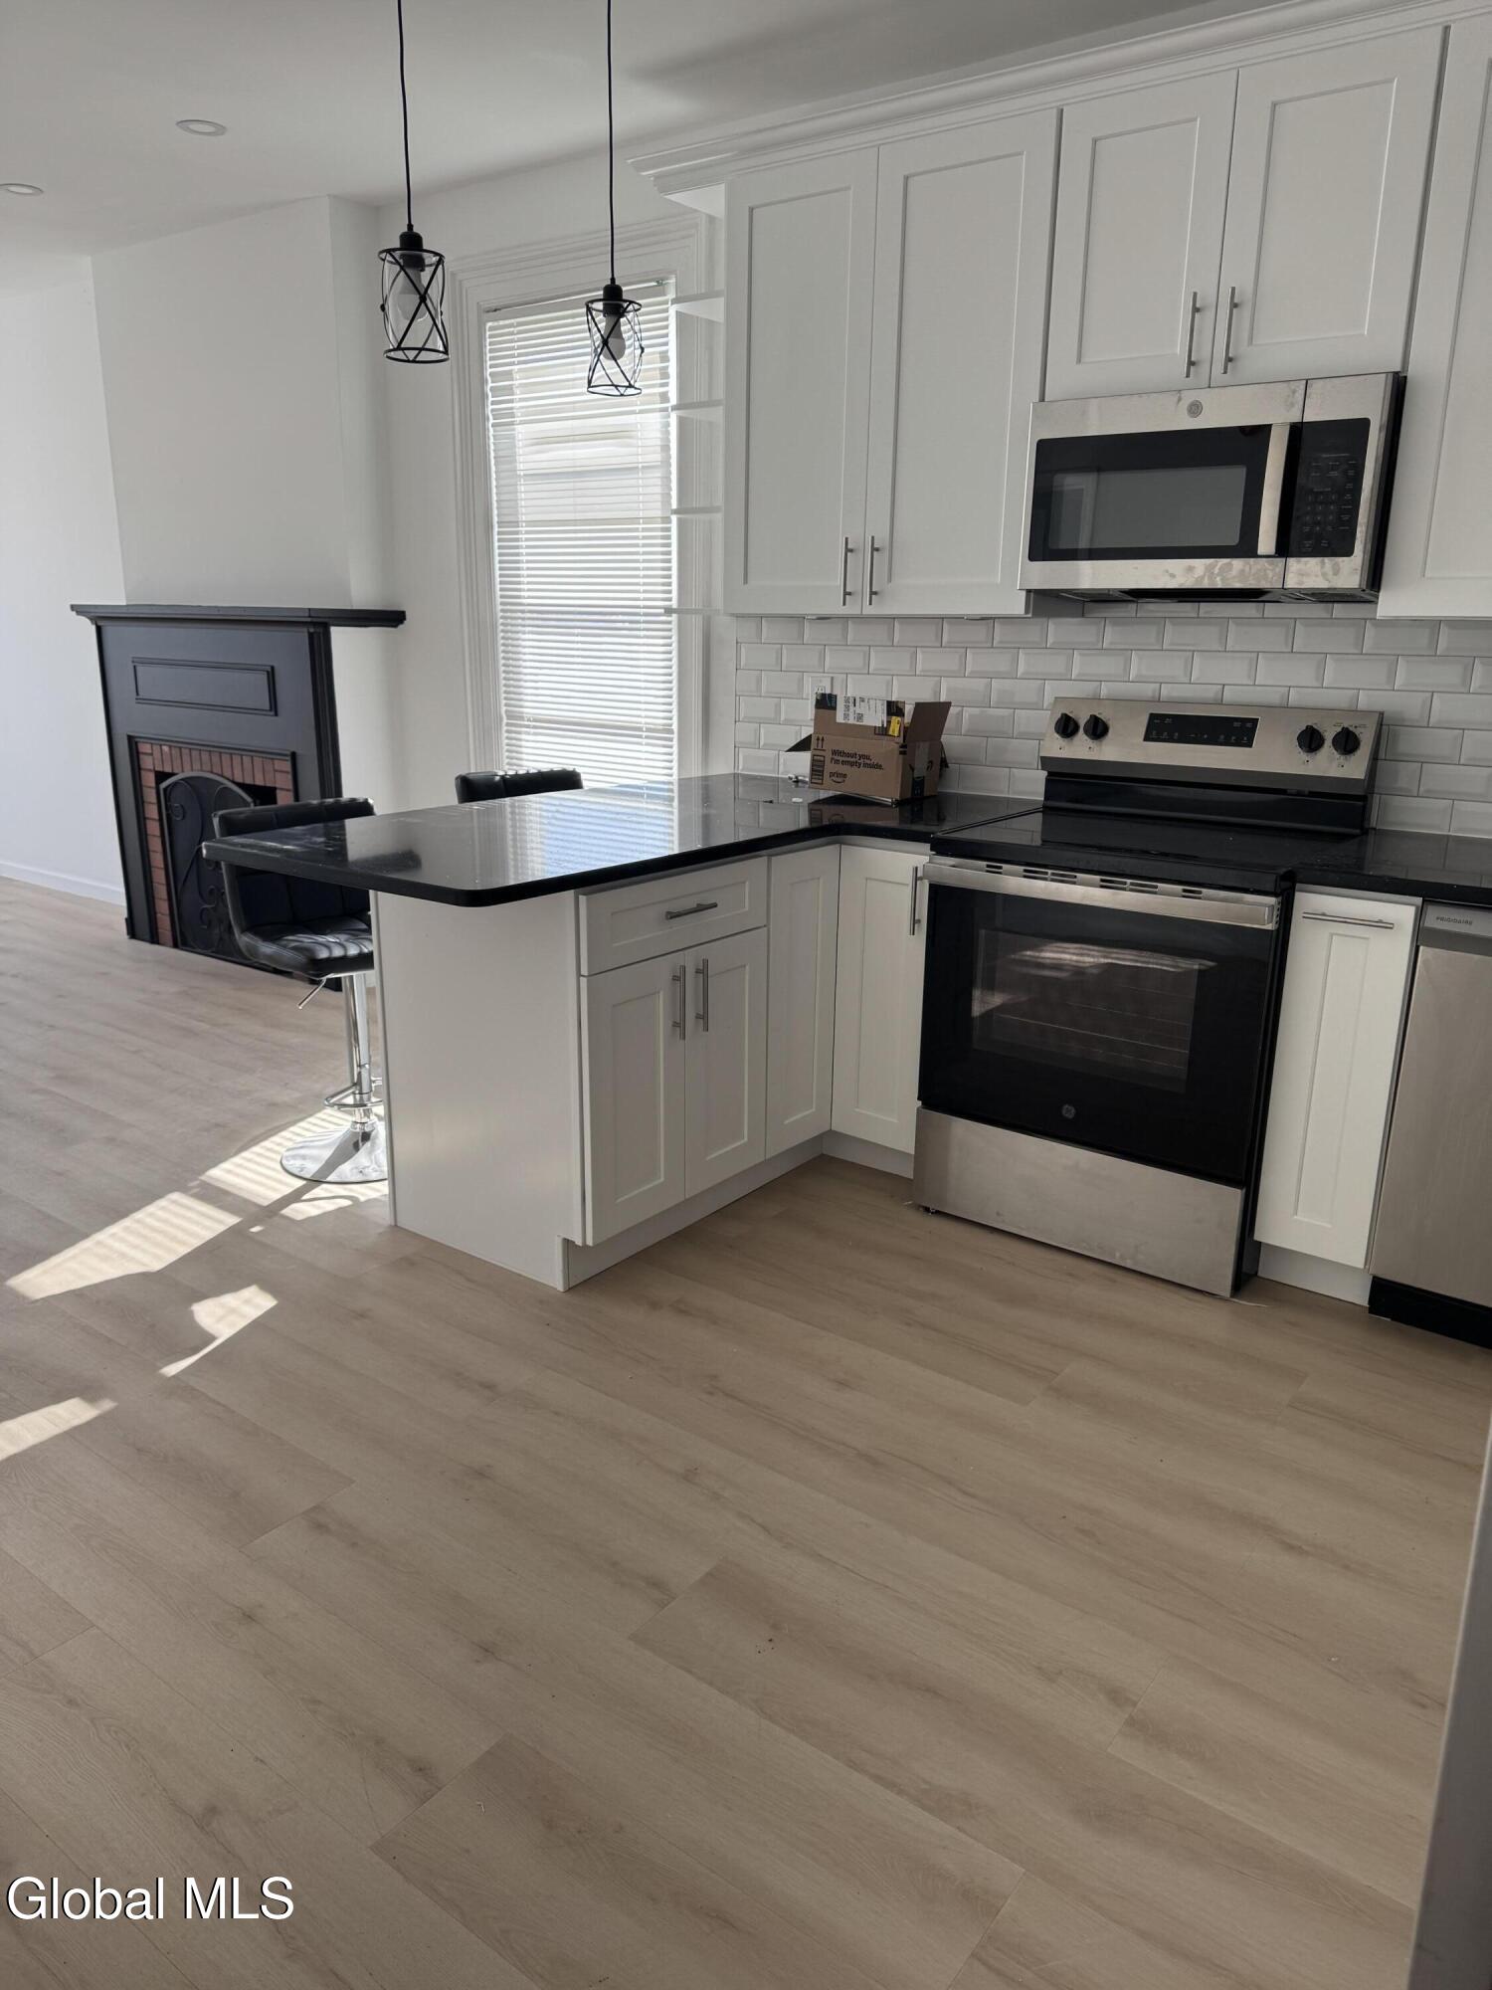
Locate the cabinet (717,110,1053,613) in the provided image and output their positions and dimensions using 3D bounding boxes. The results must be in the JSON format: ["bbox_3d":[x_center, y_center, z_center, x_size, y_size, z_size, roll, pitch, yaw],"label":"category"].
[{"bbox_3d":[0.397,-1.494,3.461,0.902,1.057,0.324,12,19,35],"label":"cabinet"}]

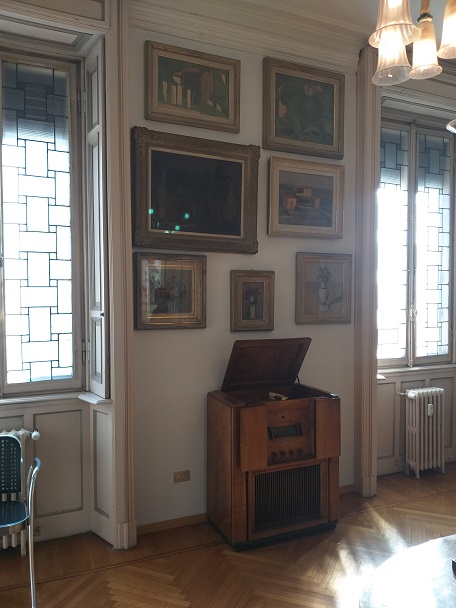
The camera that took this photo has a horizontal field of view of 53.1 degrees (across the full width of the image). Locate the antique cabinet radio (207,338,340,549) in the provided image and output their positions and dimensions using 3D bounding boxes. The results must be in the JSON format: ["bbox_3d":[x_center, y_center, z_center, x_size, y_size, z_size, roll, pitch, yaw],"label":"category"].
[{"bbox_3d":[0.314,0.867,3.072,0.800,1.264,0.429,-1,2,-22],"label":"antique cabinet radio"}]

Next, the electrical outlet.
[{"bbox_3d":[-0.303,1.156,3.049,0.113,0.068,0.012,-1,2,-22],"label":"electrical outlet"}]

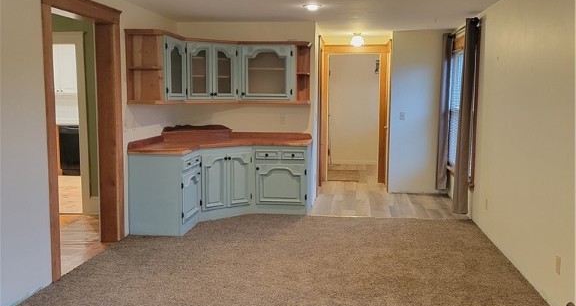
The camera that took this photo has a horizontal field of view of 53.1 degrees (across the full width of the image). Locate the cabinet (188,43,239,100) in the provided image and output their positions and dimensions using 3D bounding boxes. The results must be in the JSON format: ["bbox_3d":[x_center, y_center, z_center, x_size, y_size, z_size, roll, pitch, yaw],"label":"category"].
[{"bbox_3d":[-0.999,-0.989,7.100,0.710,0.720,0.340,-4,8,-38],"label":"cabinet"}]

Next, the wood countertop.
[{"bbox_3d":[-0.675,-0.131,6.715,1.780,0.150,1.800,1,6,7],"label":"wood countertop"}]

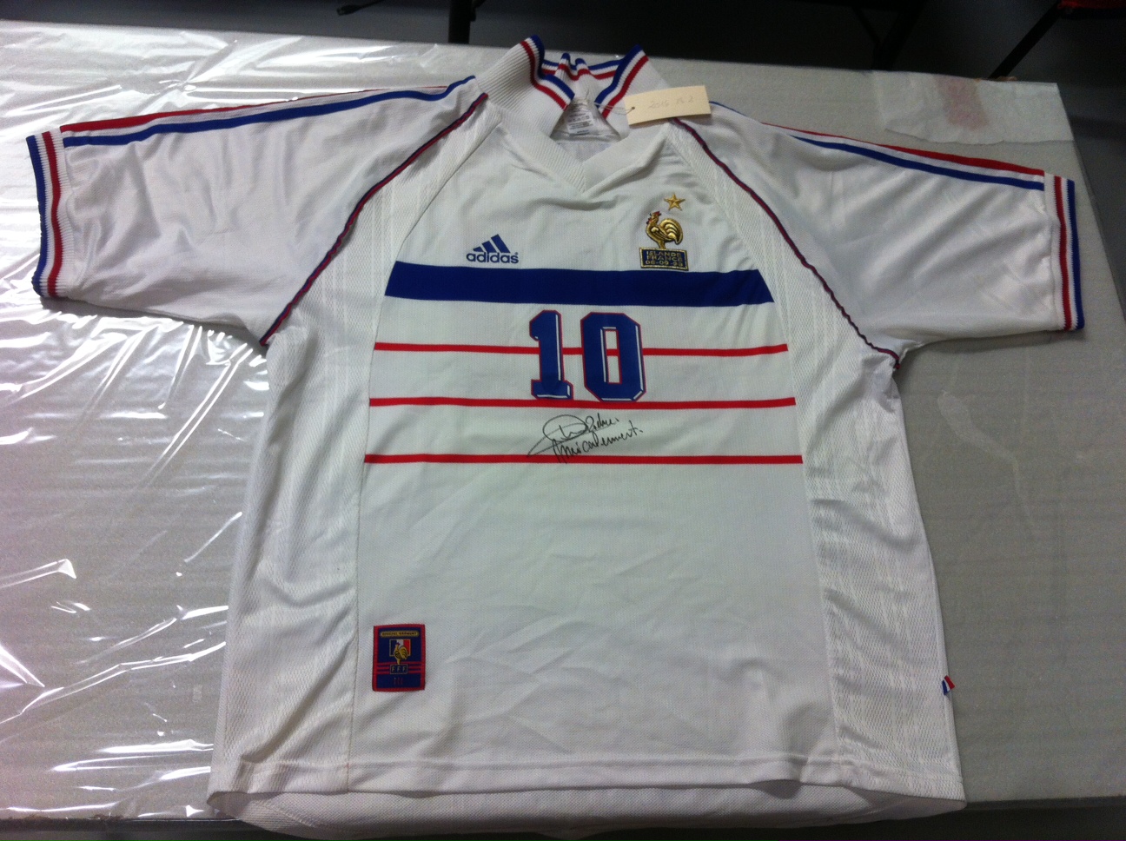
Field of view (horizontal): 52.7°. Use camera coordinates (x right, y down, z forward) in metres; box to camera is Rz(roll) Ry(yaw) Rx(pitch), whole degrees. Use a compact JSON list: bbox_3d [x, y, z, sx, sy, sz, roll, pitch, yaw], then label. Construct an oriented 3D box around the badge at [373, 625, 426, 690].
[{"bbox_3d":[-0.138,0.200,0.959,0.044,0.004,0.057,-1,64,-7],"label":"badge"}]

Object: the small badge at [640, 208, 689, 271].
[{"bbox_3d":[0.103,-0.186,1.173,0.049,0.005,0.073,2,64,-6],"label":"small badge"}]

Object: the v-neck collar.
[{"bbox_3d":[0.015,-0.321,1.204,0.211,0.060,0.163,1,64,-6],"label":"v-neck collar"}]

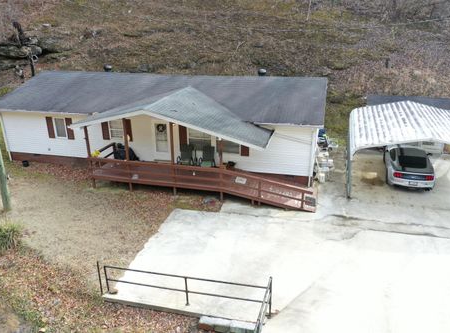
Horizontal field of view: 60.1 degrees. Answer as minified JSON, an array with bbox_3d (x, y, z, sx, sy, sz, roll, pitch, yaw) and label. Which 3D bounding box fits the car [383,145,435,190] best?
[{"bbox_3d":[8.969,-0.153,19.027,1.930,1.380,4.780,6,22,17],"label":"car"}]

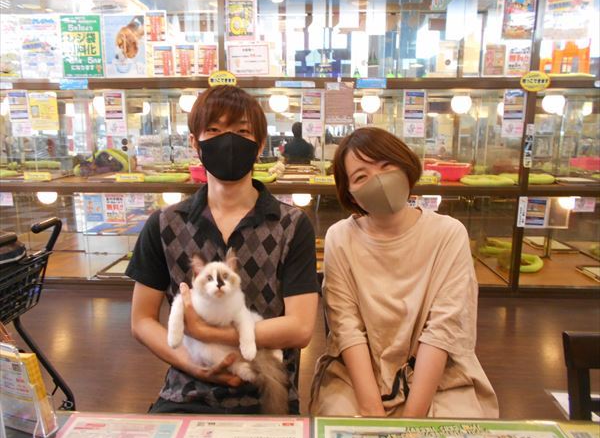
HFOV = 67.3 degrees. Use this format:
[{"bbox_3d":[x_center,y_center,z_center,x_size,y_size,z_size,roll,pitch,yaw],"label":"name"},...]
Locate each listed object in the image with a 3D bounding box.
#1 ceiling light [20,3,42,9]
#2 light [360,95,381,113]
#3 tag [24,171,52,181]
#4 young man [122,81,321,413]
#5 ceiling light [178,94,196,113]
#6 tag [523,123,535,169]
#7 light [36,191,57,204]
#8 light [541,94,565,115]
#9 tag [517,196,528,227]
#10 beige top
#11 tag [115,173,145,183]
[{"bbox_3d":[-3.453,-2.745,5.796,0.280,0.060,0.280,0,11,0],"label":"ceiling light"},{"bbox_3d":[0.548,-0.888,3.489,0.145,0.145,0.145,0,11,2],"label":"light"},{"bbox_3d":[-1.966,-0.327,3.388,0.205,0.065,0.012,0,11,2],"label":"tag"},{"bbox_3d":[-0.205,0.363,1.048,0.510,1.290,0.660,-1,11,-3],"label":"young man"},{"bbox_3d":[-0.875,-0.902,3.529,0.145,0.145,0.145,0,11,2],"label":"ceiling light"},{"bbox_3d":[1.499,-0.479,2.957,0.052,0.310,0.006,1,11,3],"label":"tag"},{"bbox_3d":[-2.021,-0.196,3.607,0.155,0.145,0.155,1,11,3],"label":"light"},{"bbox_3d":[1.834,-0.833,3.280,0.160,0.150,0.160,1,11,3],"label":"light"},{"bbox_3d":[1.499,-0.049,3.037,0.070,0.200,0.006,1,11,3],"label":"tag"},{"bbox_3d":[0.260,0.245,1.150,0.430,0.550,0.320,1,11,6],"label":"beige top"},{"bbox_3d":[-1.180,-0.284,3.138,0.190,0.056,0.006,1,11,3],"label":"tag"}]

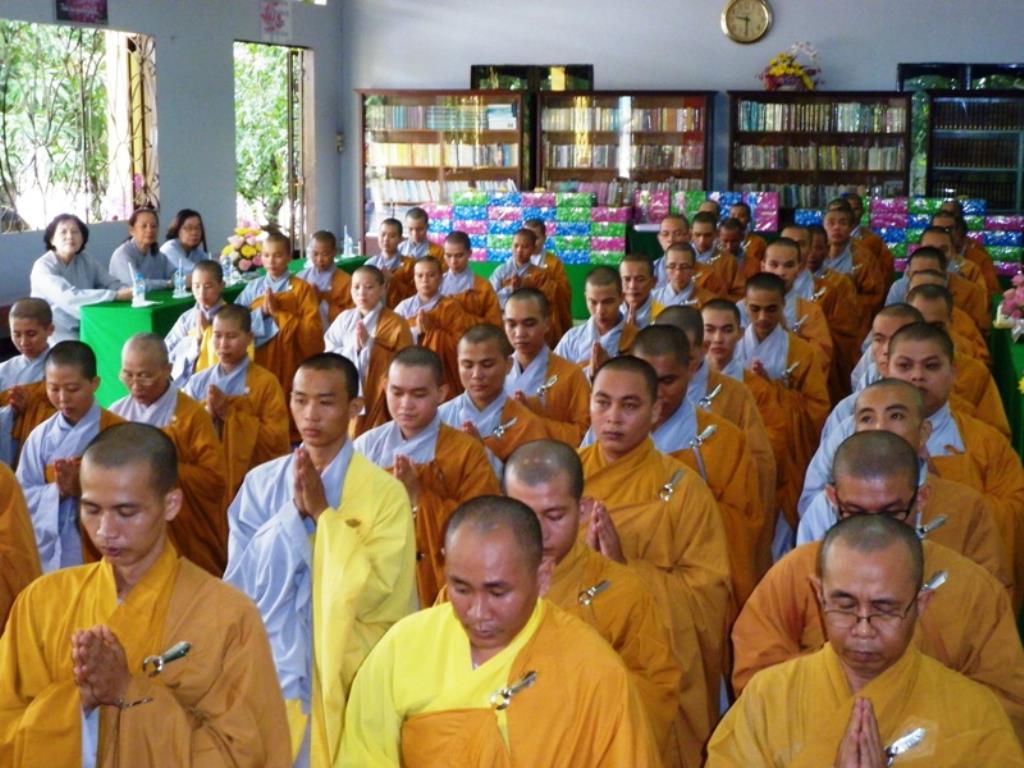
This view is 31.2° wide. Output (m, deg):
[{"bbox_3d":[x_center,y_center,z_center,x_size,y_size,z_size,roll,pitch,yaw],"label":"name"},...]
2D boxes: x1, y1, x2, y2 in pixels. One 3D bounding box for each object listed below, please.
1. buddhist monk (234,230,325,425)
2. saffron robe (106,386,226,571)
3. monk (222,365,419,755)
[{"bbox_3d":[-1.177,-0.210,9.482,0.470,1.161,0.530,3,9,18],"label":"buddhist monk"},{"bbox_3d":[-1.166,0.445,6.310,0.500,0.882,0.520,3,9,19],"label":"saffron robe"},{"bbox_3d":[-0.444,0.505,4.554,0.460,1.189,0.530,3,9,17],"label":"monk"}]

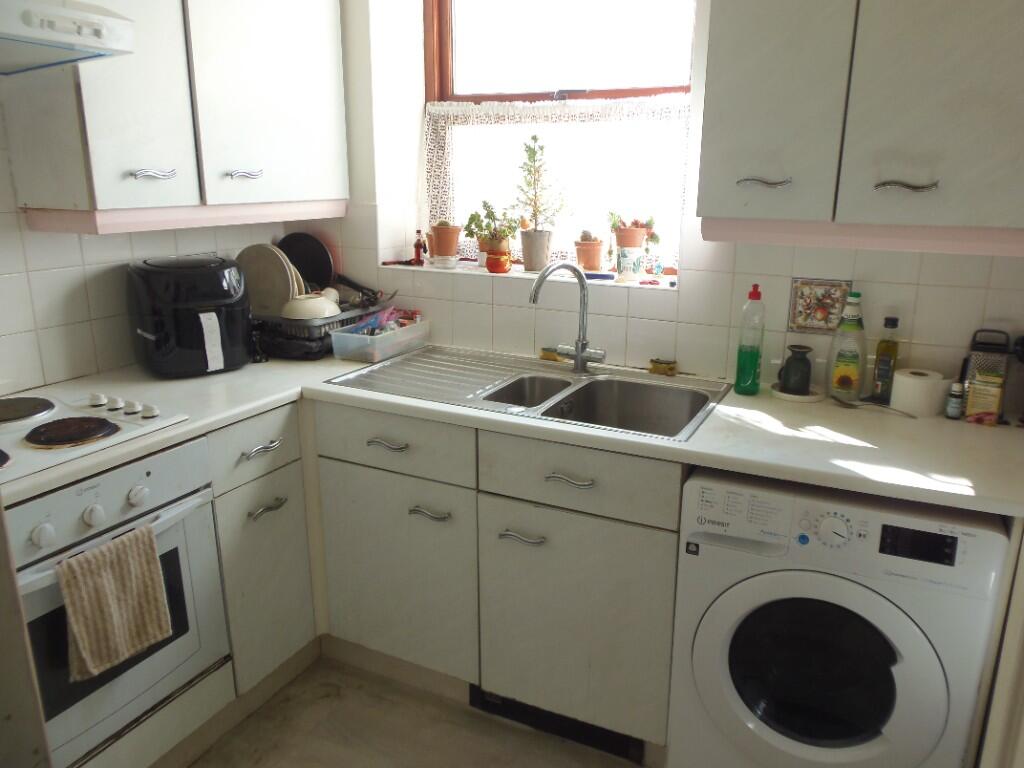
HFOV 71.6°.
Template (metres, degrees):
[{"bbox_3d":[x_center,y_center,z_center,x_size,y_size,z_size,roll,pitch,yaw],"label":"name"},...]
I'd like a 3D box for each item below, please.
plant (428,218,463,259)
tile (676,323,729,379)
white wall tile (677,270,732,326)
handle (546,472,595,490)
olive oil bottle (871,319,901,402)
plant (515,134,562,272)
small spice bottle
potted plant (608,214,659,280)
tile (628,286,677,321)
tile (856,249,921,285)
[{"bbox_3d":[-0.225,-0.501,2.433,0.104,0.121,0.104,1,16,0],"label":"plant"},{"bbox_3d":[0.541,-0.097,2.031,0.146,0.146,0.010,8,17,25],"label":"tile"},{"bbox_3d":[0.542,-0.239,1.990,0.146,0.146,0.010,8,17,25],"label":"white wall tile"},{"bbox_3d":[0.132,0.220,1.629,0.117,0.024,0.025,8,17,24],"label":"handle"},{"bbox_3d":[0.966,-0.064,1.829,0.056,0.222,0.056,9,17,27],"label":"olive oil bottle"},{"bbox_3d":[0.090,-0.592,2.341,0.148,0.431,0.148,0,16,0],"label":"plant"},{"bbox_3d":[1.054,0.039,1.690,0.037,0.088,0.037,8,18,24],"label":"small spice bottle"},{"bbox_3d":[0.370,-0.422,2.185,0.150,0.203,0.140,8,17,24],"label":"potted plant"},{"bbox_3d":[0.408,-0.233,2.055,0.148,0.090,0.010,8,18,24],"label":"tile"},{"bbox_3d":[0.943,-0.321,1.767,0.146,0.138,0.010,8,17,25],"label":"tile"}]

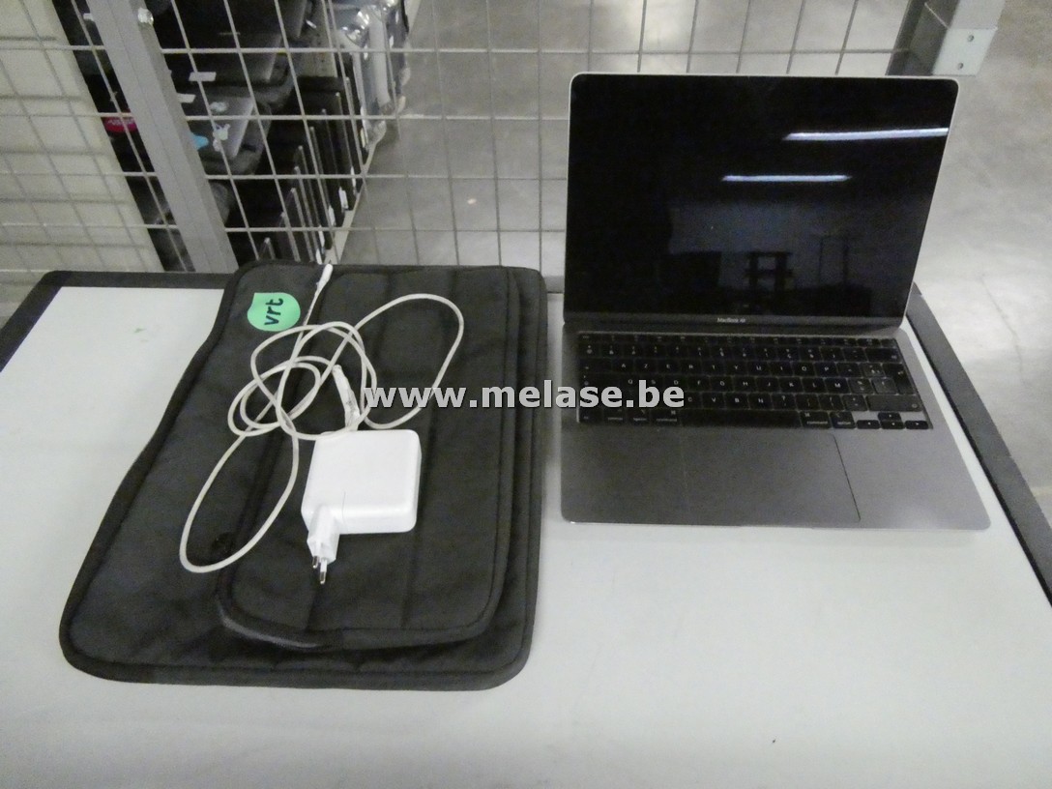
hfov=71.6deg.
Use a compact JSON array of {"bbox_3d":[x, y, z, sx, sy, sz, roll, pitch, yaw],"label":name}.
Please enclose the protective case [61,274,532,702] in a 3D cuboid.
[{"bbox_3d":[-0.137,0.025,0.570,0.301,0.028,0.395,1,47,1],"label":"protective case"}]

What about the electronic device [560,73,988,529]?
[{"bbox_3d":[0.183,-0.078,0.548,0.304,0.200,0.296,1,47,1],"label":"electronic device"}]

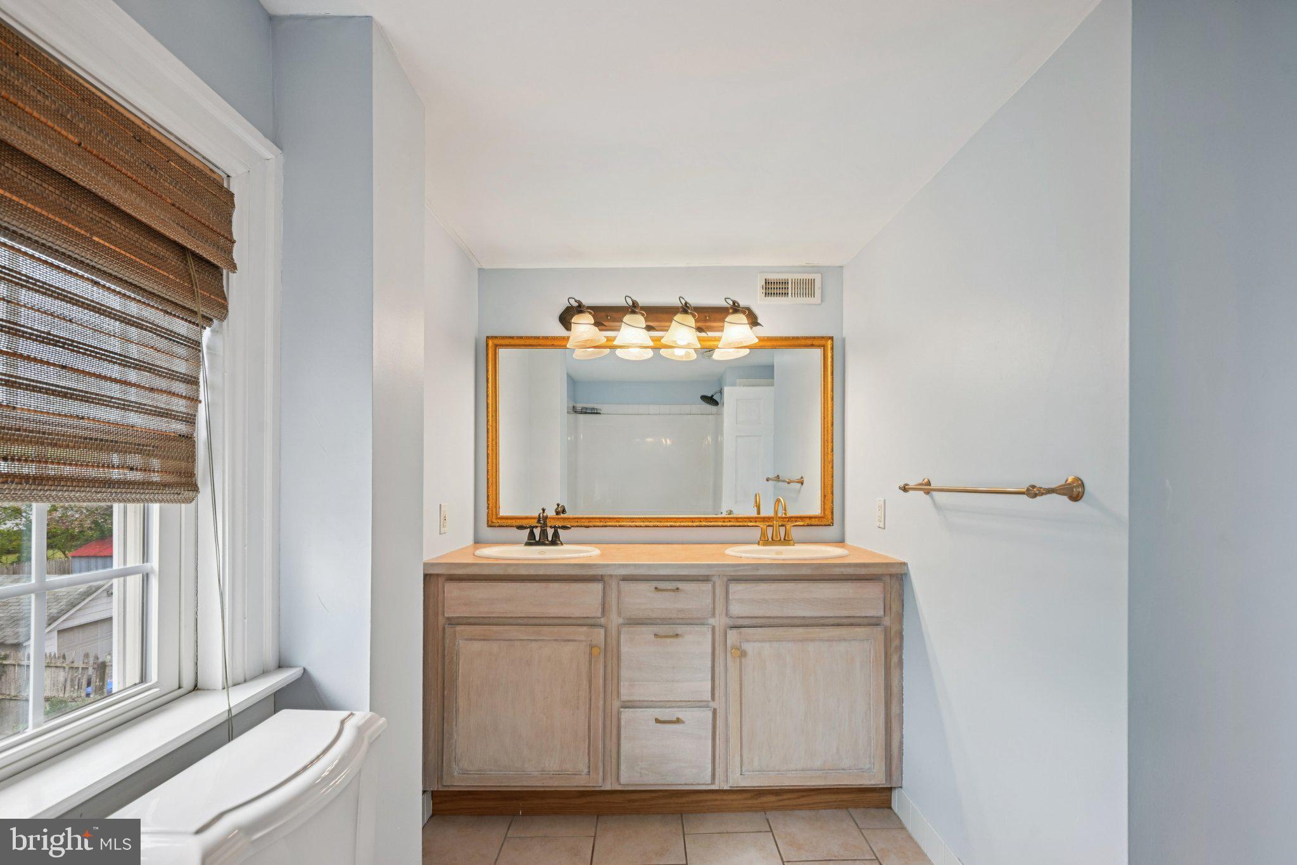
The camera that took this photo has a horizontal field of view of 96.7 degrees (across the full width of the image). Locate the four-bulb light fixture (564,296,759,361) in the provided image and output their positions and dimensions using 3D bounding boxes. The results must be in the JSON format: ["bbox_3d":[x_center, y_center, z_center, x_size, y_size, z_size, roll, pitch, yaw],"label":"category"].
[{"bbox_3d":[0.045,-0.475,2.495,0.885,0.227,0.209,0,-2,0],"label":"four-bulb light fixture"}]

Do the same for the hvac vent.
[{"bbox_3d":[0.639,-0.646,2.594,0.286,0.138,0.020,0,-2,0],"label":"hvac vent"}]

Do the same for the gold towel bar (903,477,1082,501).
[{"bbox_3d":[0.842,0.146,1.521,0.093,0.056,0.706,0,-5,0],"label":"gold towel bar"}]

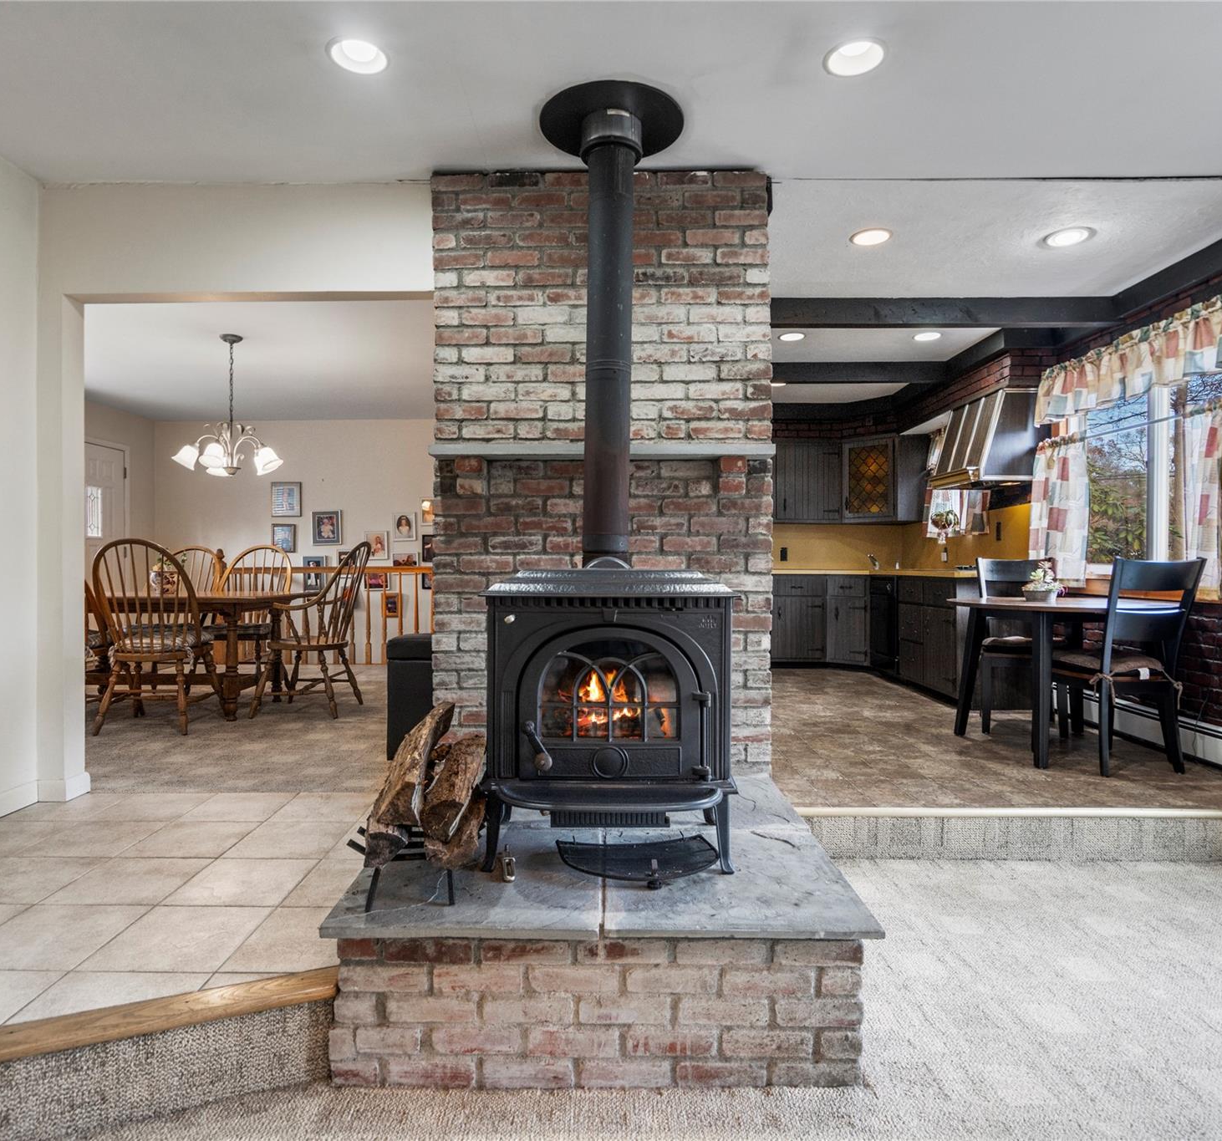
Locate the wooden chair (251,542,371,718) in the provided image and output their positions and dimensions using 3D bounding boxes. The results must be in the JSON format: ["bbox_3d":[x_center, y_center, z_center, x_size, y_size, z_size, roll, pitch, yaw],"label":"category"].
[{"bbox_3d":[-1.845,0.348,4.805,0.660,1.075,0.570,0,1,1],"label":"wooden chair"}]

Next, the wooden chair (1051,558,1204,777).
[{"bbox_3d":[2.377,0.430,3.583,0.450,0.965,0.530,0,1,-11],"label":"wooden chair"}]

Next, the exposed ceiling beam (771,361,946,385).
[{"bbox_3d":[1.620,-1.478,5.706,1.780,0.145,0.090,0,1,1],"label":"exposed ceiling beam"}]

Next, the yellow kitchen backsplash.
[{"bbox_3d":[2.091,-0.222,6.087,1.400,0.480,2.250,0,1,1],"label":"yellow kitchen backsplash"}]

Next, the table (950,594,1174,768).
[{"bbox_3d":[2.290,0.542,3.875,1.130,0.750,1.130,0,1,0],"label":"table"}]

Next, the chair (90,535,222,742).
[{"bbox_3d":[-2.630,0.371,4.415,0.520,1.080,0.640,0,1,-7],"label":"chair"}]

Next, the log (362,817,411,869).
[{"bbox_3d":[-0.513,0.628,1.930,0.100,0.095,0.380,0,5,1],"label":"log"}]

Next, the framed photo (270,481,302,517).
[{"bbox_3d":[-3.472,-0.758,8.161,0.325,0.380,0.030,0,1,1],"label":"framed photo"}]

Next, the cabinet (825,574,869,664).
[{"bbox_3d":[2.161,0.442,6.756,0.370,0.790,0.580,1,1,28],"label":"cabinet"}]

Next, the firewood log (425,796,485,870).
[{"bbox_3d":[-0.357,0.605,1.930,0.120,0.110,0.380,0,7,1],"label":"firewood log"}]

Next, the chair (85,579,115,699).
[{"bbox_3d":[-3.160,0.371,4.410,0.520,1.070,0.620,0,1,-5],"label":"chair"}]

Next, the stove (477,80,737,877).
[{"bbox_3d":[0.003,-0.362,2.279,0.650,2.255,0.970,0,1,1],"label":"stove"}]

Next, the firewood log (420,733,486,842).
[{"bbox_3d":[-0.408,0.563,2.031,0.125,0.115,0.436,0,10,-1],"label":"firewood log"}]

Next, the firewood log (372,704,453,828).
[{"bbox_3d":[-0.489,0.480,1.975,0.110,0.120,0.400,0,20,1],"label":"firewood log"}]

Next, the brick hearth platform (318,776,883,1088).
[{"bbox_3d":[-0.017,0.960,2.262,1.235,0.368,1.190,0,1,0],"label":"brick hearth platform"}]

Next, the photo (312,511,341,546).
[{"bbox_3d":[-2.943,-0.429,7.860,0.277,0.350,0.035,0,1,0],"label":"photo"}]

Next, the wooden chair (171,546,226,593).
[{"bbox_3d":[-3.130,0.358,5.440,0.520,1.070,0.620,0,1,0],"label":"wooden chair"}]

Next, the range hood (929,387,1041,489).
[{"bbox_3d":[2.555,-0.879,5.168,0.510,0.600,0.720,0,1,1],"label":"range hood"}]

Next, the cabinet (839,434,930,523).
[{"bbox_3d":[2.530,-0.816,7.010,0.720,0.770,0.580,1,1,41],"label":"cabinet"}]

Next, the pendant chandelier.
[{"bbox_3d":[-2.440,-1.060,4.900,0.700,0.910,0.700,0,1,0],"label":"pendant chandelier"}]

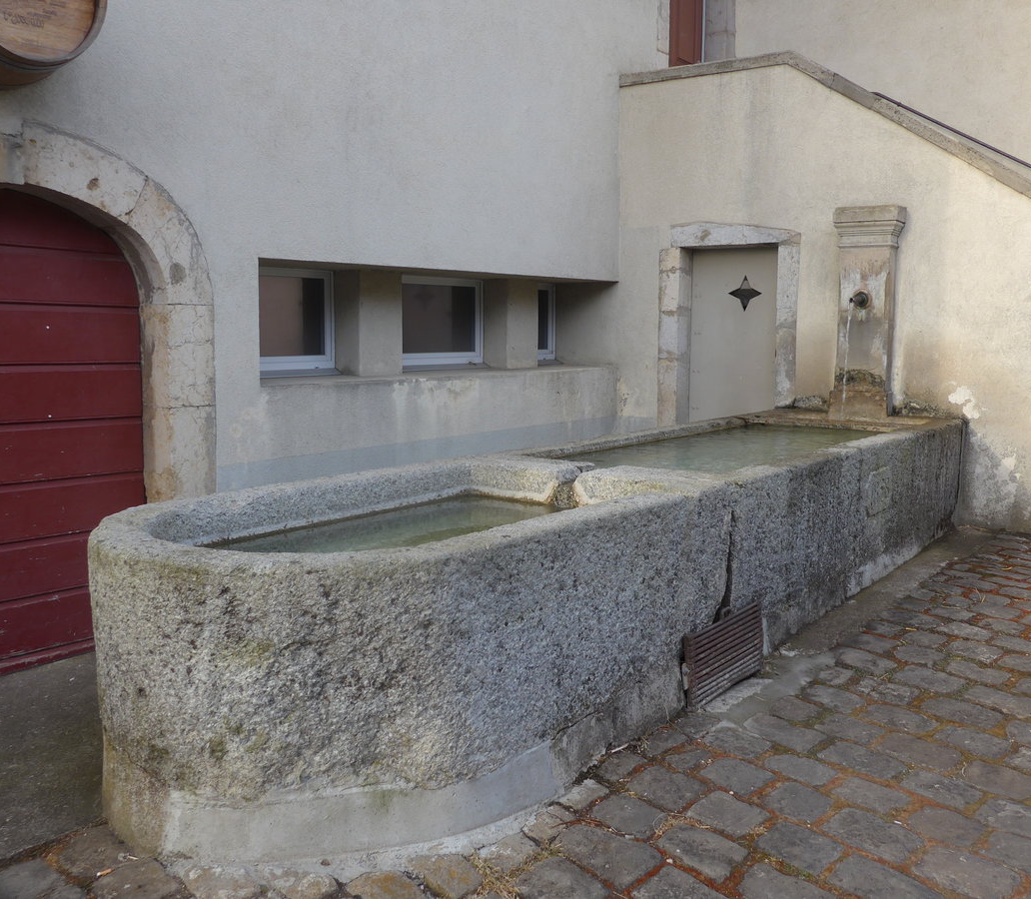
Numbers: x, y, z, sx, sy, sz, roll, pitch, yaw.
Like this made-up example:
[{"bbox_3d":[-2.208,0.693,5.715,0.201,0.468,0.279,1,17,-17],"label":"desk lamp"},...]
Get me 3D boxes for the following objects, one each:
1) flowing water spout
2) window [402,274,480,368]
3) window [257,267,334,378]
[{"bbox_3d":[2.320,-0.907,6.700,0.407,1.378,0.266,4,7,32],"label":"flowing water spout"},{"bbox_3d":[-0.599,-0.911,7.135,0.083,0.606,0.967,6,8,42],"label":"window"},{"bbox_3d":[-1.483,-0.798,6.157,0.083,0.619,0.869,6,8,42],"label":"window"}]

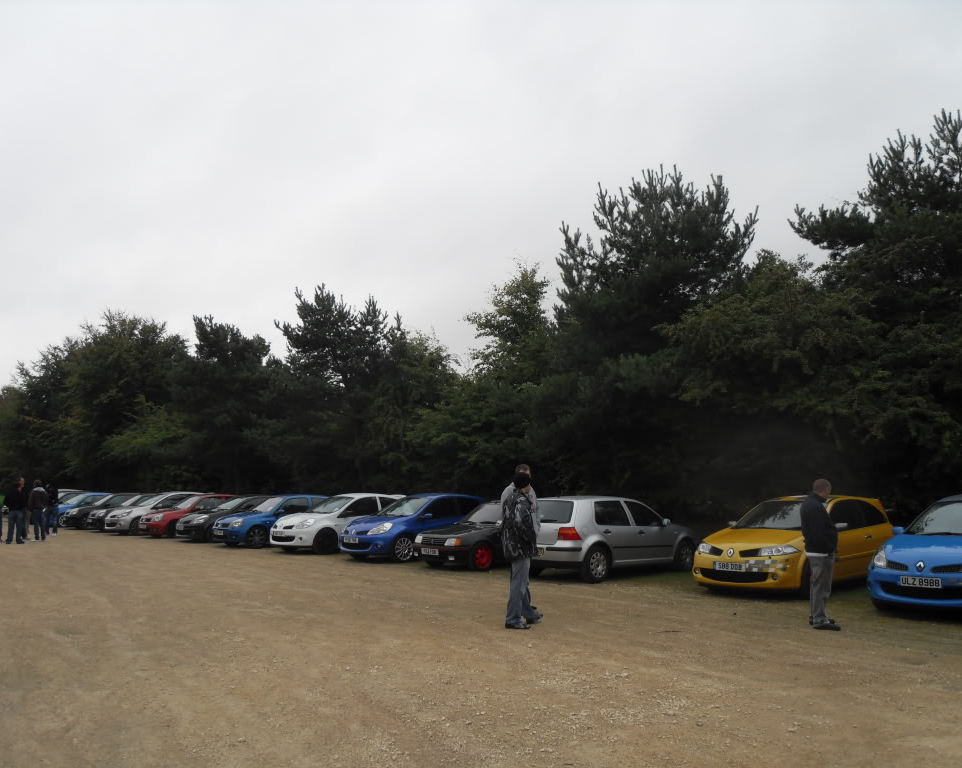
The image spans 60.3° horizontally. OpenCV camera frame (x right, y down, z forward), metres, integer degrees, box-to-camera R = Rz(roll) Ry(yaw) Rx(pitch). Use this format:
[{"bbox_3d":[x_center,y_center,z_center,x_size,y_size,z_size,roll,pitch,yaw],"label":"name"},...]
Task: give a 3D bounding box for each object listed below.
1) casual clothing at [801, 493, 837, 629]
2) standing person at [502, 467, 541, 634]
[{"bbox_3d":[3.999,2.079,9.800,0.380,1.562,0.480,-1,-7,7],"label":"casual clothing"},{"bbox_3d":[0.472,1.931,9.650,0.400,1.781,0.500,3,-8,-25],"label":"standing person"}]

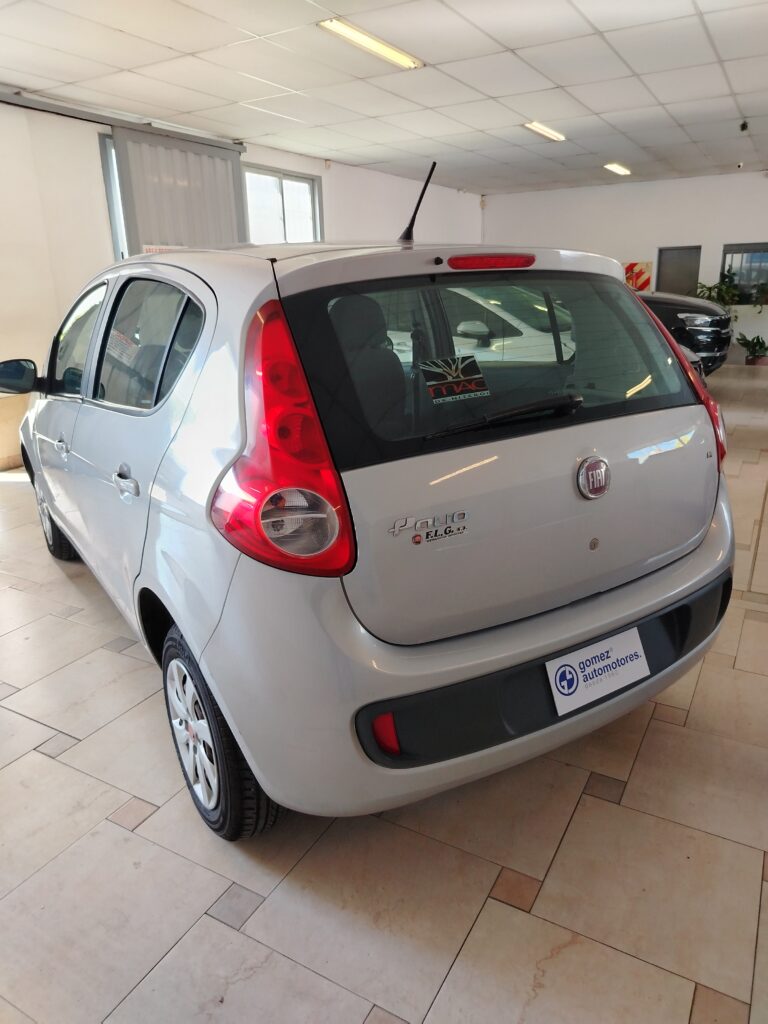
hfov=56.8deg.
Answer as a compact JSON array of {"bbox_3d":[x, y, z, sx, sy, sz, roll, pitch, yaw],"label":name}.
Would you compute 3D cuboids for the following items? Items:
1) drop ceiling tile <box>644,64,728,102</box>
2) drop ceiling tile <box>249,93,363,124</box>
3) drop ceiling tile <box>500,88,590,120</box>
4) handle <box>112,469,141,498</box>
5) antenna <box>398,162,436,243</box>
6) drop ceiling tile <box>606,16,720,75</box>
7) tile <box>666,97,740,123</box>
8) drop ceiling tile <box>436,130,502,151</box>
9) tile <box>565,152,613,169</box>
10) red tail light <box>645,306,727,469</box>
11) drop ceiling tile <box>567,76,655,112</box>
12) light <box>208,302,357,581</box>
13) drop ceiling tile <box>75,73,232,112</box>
[{"bbox_3d":[2.549,-3.580,5.940,0.607,0.020,1.215,8,20,28],"label":"drop ceiling tile"},{"bbox_3d":[-0.675,-3.657,6.459,0.605,0.020,1.210,8,20,28],"label":"drop ceiling tile"},{"bbox_3d":[1.522,-3.768,6.582,0.600,0.020,1.200,8,21,28],"label":"drop ceiling tile"},{"bbox_3d":[-0.658,-0.071,1.812,0.045,0.050,0.180,-13,21,-31],"label":"handle"},{"bbox_3d":[0.092,-0.821,1.897,0.035,0.235,0.050,-13,58,-30],"label":"antenna"},{"bbox_3d":[1.981,-3.279,5.008,0.605,0.020,1.210,8,20,28],"label":"drop ceiling tile"},{"bbox_3d":[3.183,-3.970,7.023,0.600,0.020,1.200,8,21,28],"label":"tile"},{"bbox_3d":[1.050,-4.220,8.081,0.607,0.020,1.215,8,20,28],"label":"drop ceiling tile"},{"bbox_3d":[2.803,-4.896,9.922,0.600,0.020,1.200,8,21,28],"label":"tile"},{"bbox_3d":[0.899,-0.400,2.061,0.250,0.520,0.340,-13,21,-31],"label":"red tail light"},{"bbox_3d":[2.048,-3.699,6.304,0.605,0.020,1.210,8,20,28],"label":"drop ceiling tile"},{"bbox_3d":[-0.219,-0.136,1.366,0.253,0.520,0.316,-8,19,-19],"label":"light"},{"bbox_3d":[-1.778,-3.335,5.643,0.607,0.020,1.215,8,20,28],"label":"drop ceiling tile"}]

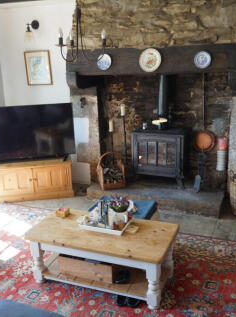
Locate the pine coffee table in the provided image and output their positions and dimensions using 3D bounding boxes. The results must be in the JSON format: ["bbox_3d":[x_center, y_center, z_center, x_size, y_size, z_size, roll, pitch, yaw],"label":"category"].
[{"bbox_3d":[-0.111,0.771,2.835,1.076,0.405,0.567,4,16,21],"label":"pine coffee table"}]

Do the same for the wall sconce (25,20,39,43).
[{"bbox_3d":[-1.132,-1.677,4.699,0.120,0.275,0.190,4,16,22],"label":"wall sconce"}]

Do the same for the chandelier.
[{"bbox_3d":[-0.299,-1.060,3.050,0.420,0.460,0.420,-2,15,0],"label":"chandelier"}]

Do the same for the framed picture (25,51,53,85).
[{"bbox_3d":[-1.087,-1.238,4.910,0.399,0.450,0.025,4,16,22],"label":"framed picture"}]

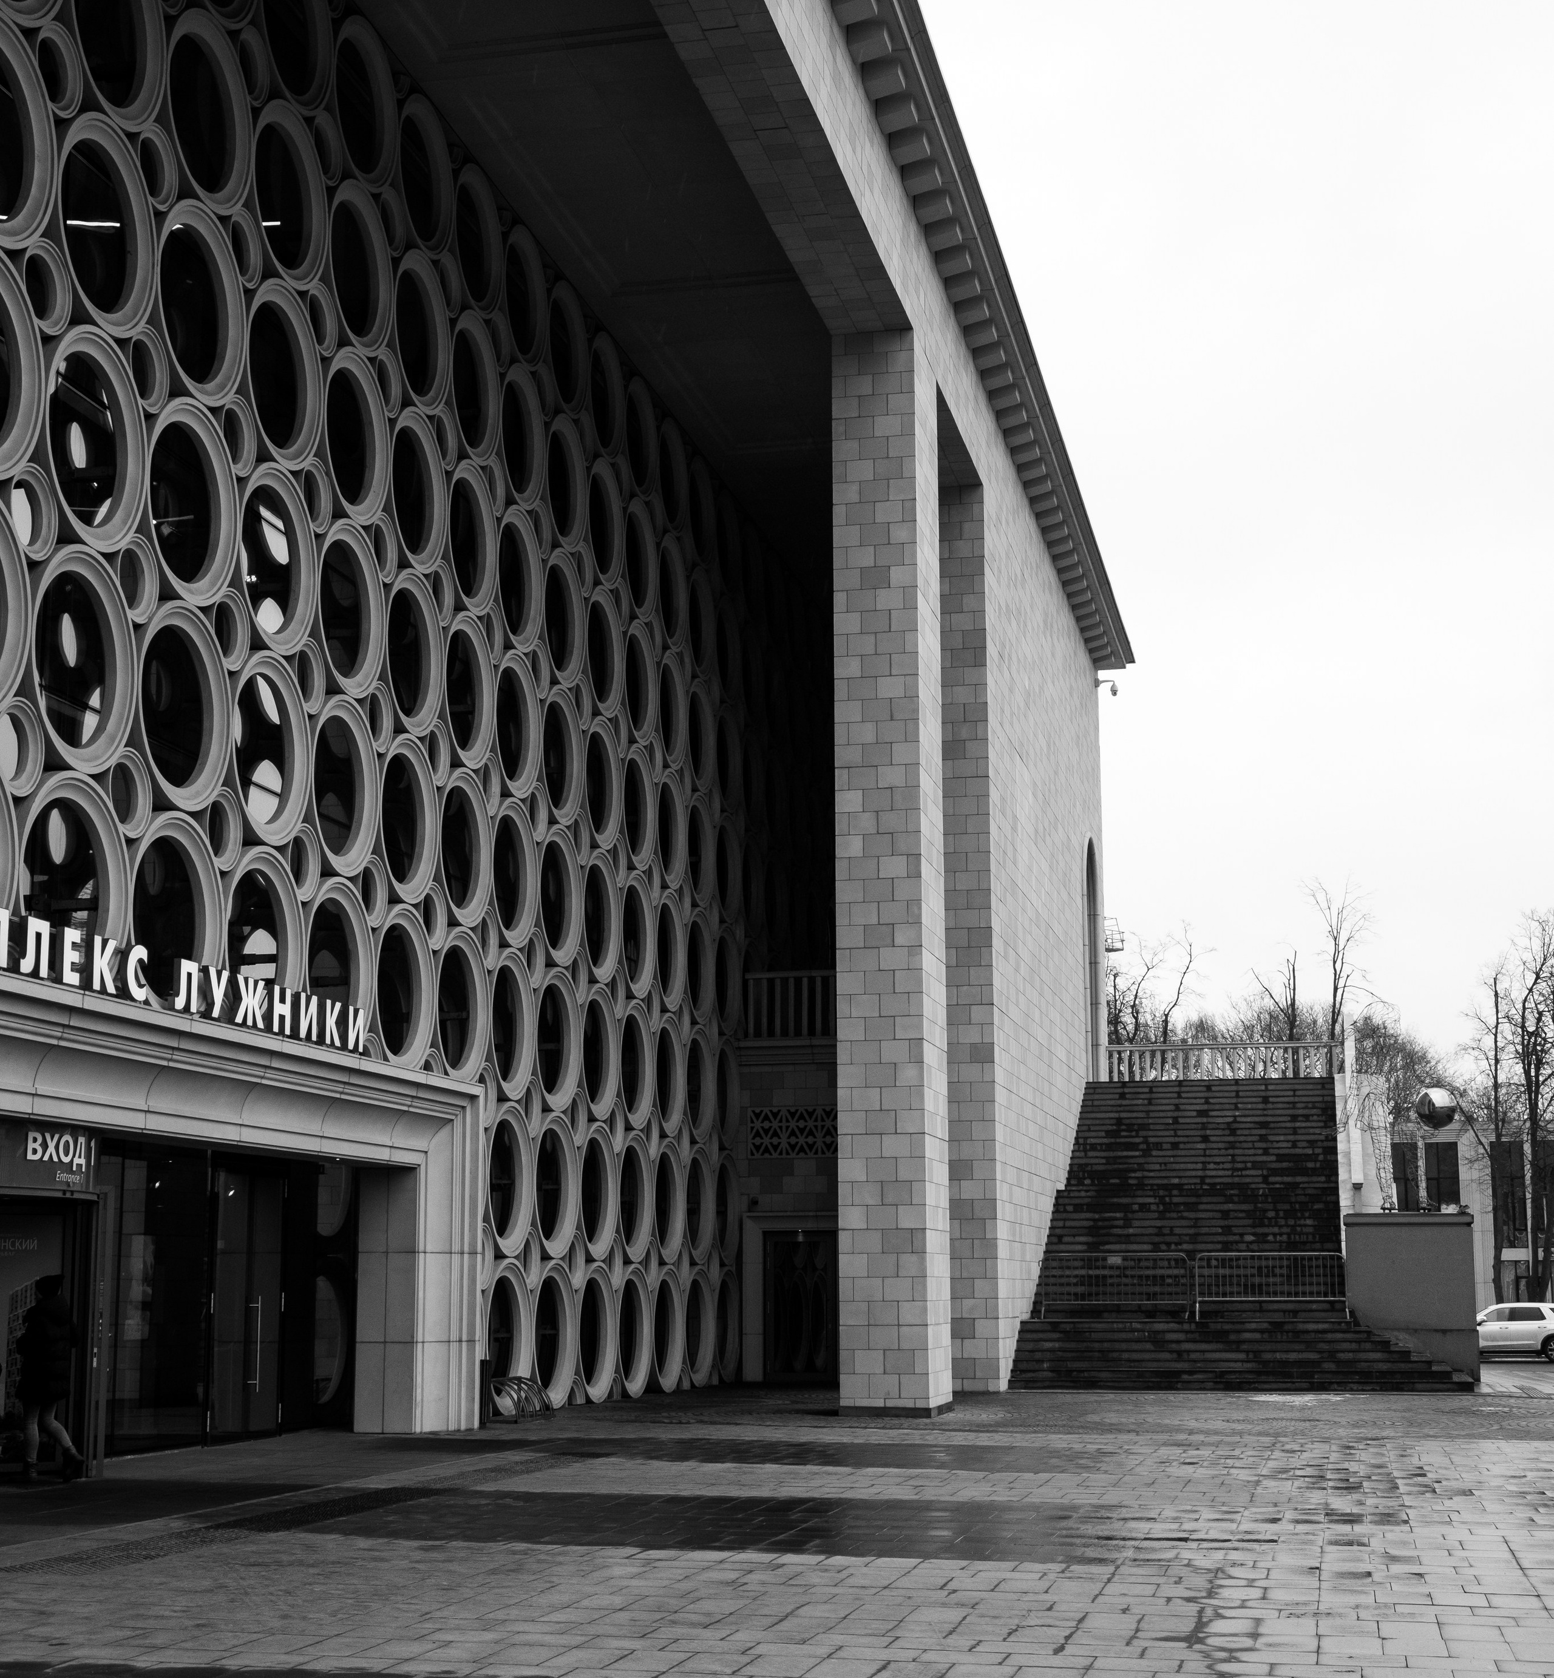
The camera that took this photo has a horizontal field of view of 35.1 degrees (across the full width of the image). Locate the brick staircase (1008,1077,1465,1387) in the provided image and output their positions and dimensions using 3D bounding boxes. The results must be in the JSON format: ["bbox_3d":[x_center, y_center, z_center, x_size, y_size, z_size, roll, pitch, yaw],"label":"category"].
[{"bbox_3d":[8.671,6.864,45.384,7.123,5.989,13.926,-2,-11,13],"label":"brick staircase"}]

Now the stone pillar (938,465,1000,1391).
[{"bbox_3d":[3.006,1.511,40.145,1.209,14.636,1.287,-2,-11,13],"label":"stone pillar"}]

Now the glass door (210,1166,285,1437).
[{"bbox_3d":[-5.836,5.195,27.479,0.115,2.920,1.815,-2,-11,13],"label":"glass door"}]

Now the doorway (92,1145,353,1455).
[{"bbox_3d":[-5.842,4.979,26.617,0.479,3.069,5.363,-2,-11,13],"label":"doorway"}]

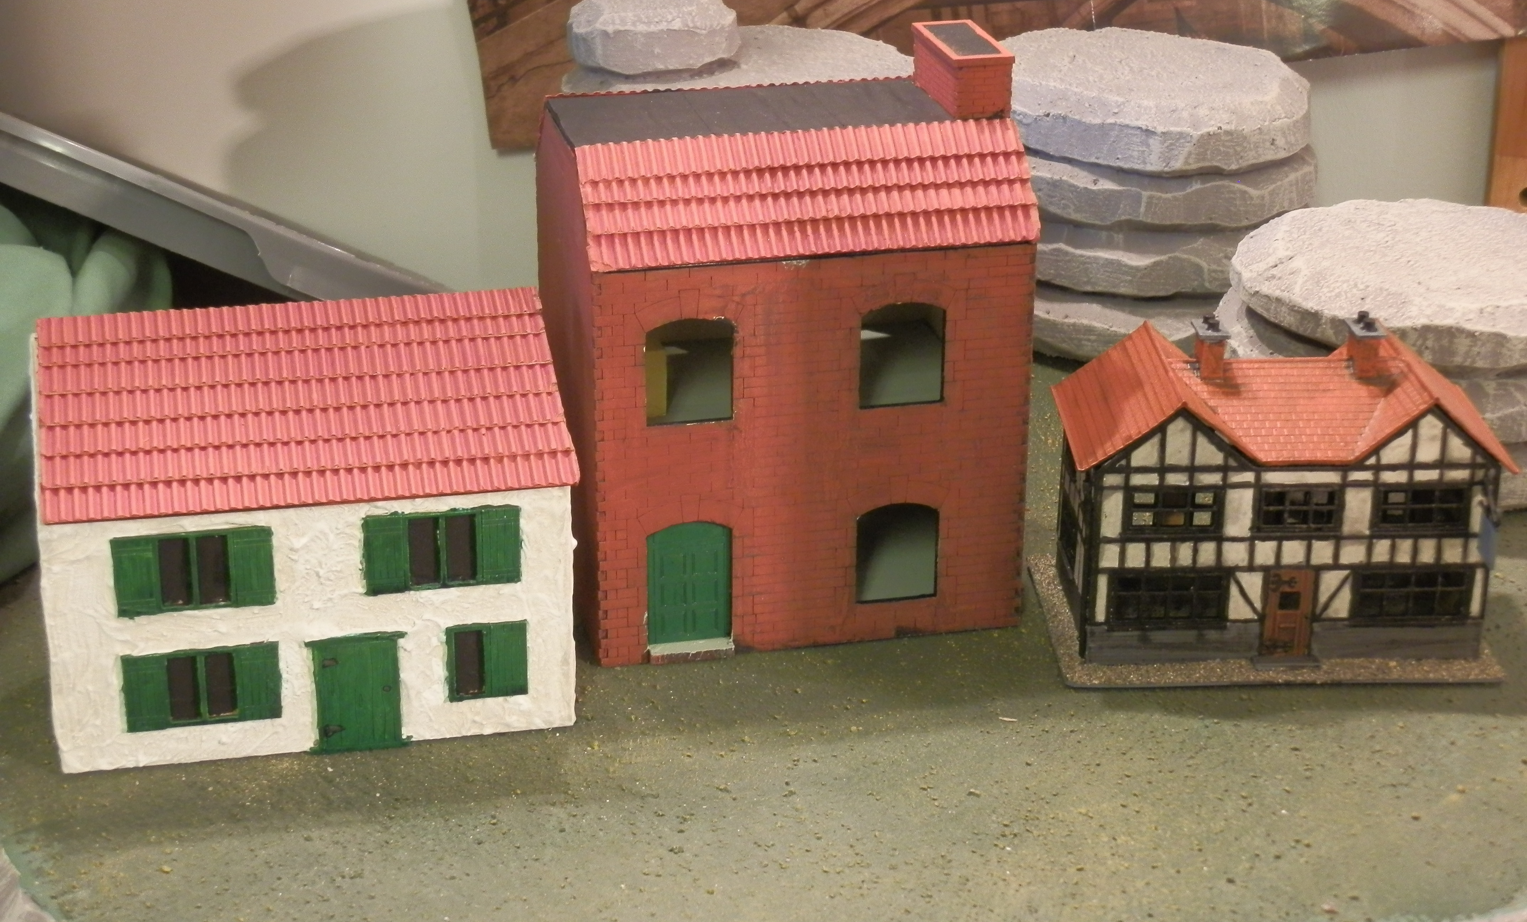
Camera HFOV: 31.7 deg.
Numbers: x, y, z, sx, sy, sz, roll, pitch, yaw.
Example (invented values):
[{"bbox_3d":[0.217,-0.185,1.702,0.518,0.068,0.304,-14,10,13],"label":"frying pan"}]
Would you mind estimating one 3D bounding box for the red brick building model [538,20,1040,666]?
[{"bbox_3d":[0.004,-0.042,0.809,0.129,0.164,0.115,-5,23,-12],"label":"red brick building model"}]

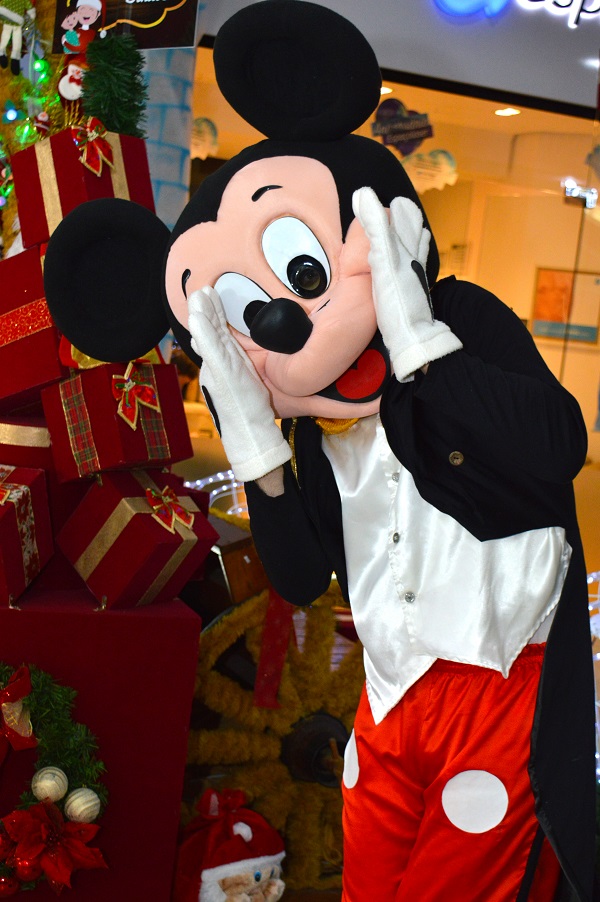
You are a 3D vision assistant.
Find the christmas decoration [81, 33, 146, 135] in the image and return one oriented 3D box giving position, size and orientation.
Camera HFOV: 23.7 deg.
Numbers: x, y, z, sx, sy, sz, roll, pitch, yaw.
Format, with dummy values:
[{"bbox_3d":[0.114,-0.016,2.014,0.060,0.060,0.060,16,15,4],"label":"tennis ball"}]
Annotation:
[{"bbox_3d":[-0.368,-0.720,2.850,0.135,0.225,0.135,5,7,-9],"label":"christmas decoration"}]

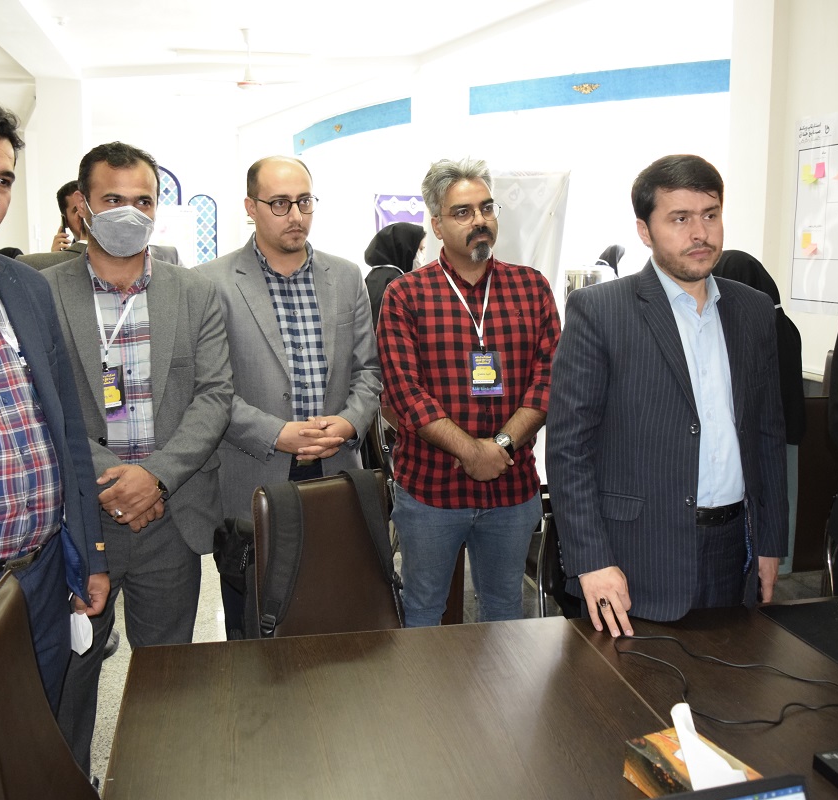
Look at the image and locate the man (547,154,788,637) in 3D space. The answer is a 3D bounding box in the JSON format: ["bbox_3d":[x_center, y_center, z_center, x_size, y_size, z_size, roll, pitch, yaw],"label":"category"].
[{"bbox_3d":[0.518,0.333,1.998,0.520,1.710,0.400,-3,10,-20],"label":"man"}]

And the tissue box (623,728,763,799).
[{"bbox_3d":[0.394,0.533,1.246,0.112,0.054,0.195,-4,10,-25],"label":"tissue box"}]

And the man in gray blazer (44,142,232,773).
[{"bbox_3d":[-0.692,0.271,2.212,0.510,1.750,0.420,-3,10,-20],"label":"man in gray blazer"}]

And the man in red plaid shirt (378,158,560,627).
[{"bbox_3d":[0.129,0.253,2.381,0.490,1.740,0.360,-2,9,-12],"label":"man in red plaid shirt"}]

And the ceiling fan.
[{"bbox_3d":[-1.695,-3.415,9.000,1.350,0.580,1.300,0,9,0],"label":"ceiling fan"}]

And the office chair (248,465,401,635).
[{"bbox_3d":[-0.121,0.705,2.057,0.480,0.950,0.580,-4,10,-27],"label":"office chair"}]

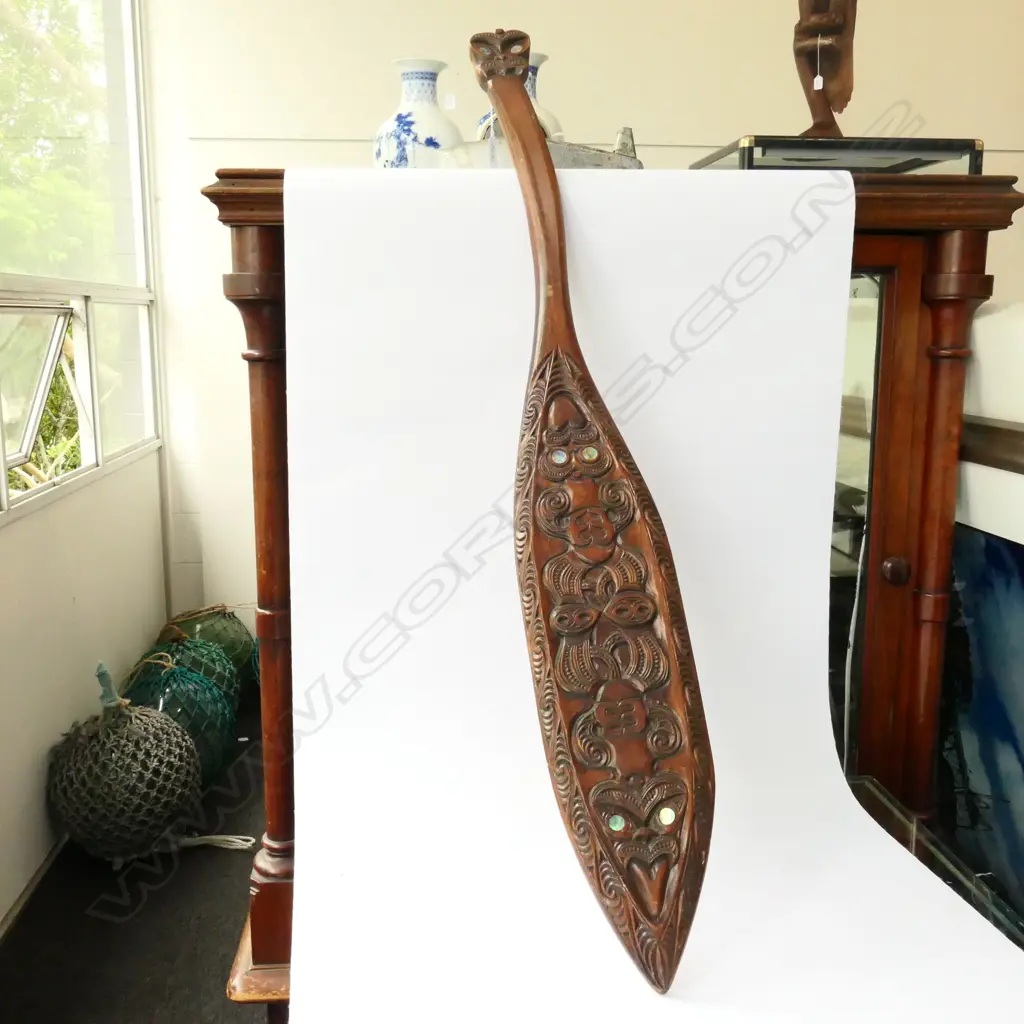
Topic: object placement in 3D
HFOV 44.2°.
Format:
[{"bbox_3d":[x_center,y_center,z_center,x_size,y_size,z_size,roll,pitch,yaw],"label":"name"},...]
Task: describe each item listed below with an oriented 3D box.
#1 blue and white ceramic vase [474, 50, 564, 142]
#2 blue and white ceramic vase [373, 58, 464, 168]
[{"bbox_3d":[0.014,-0.593,1.995,0.147,0.255,0.147,0,9,0],"label":"blue and white ceramic vase"},{"bbox_3d":[-0.150,-0.598,2.035,0.147,0.255,0.147,0,9,0],"label":"blue and white ceramic vase"}]

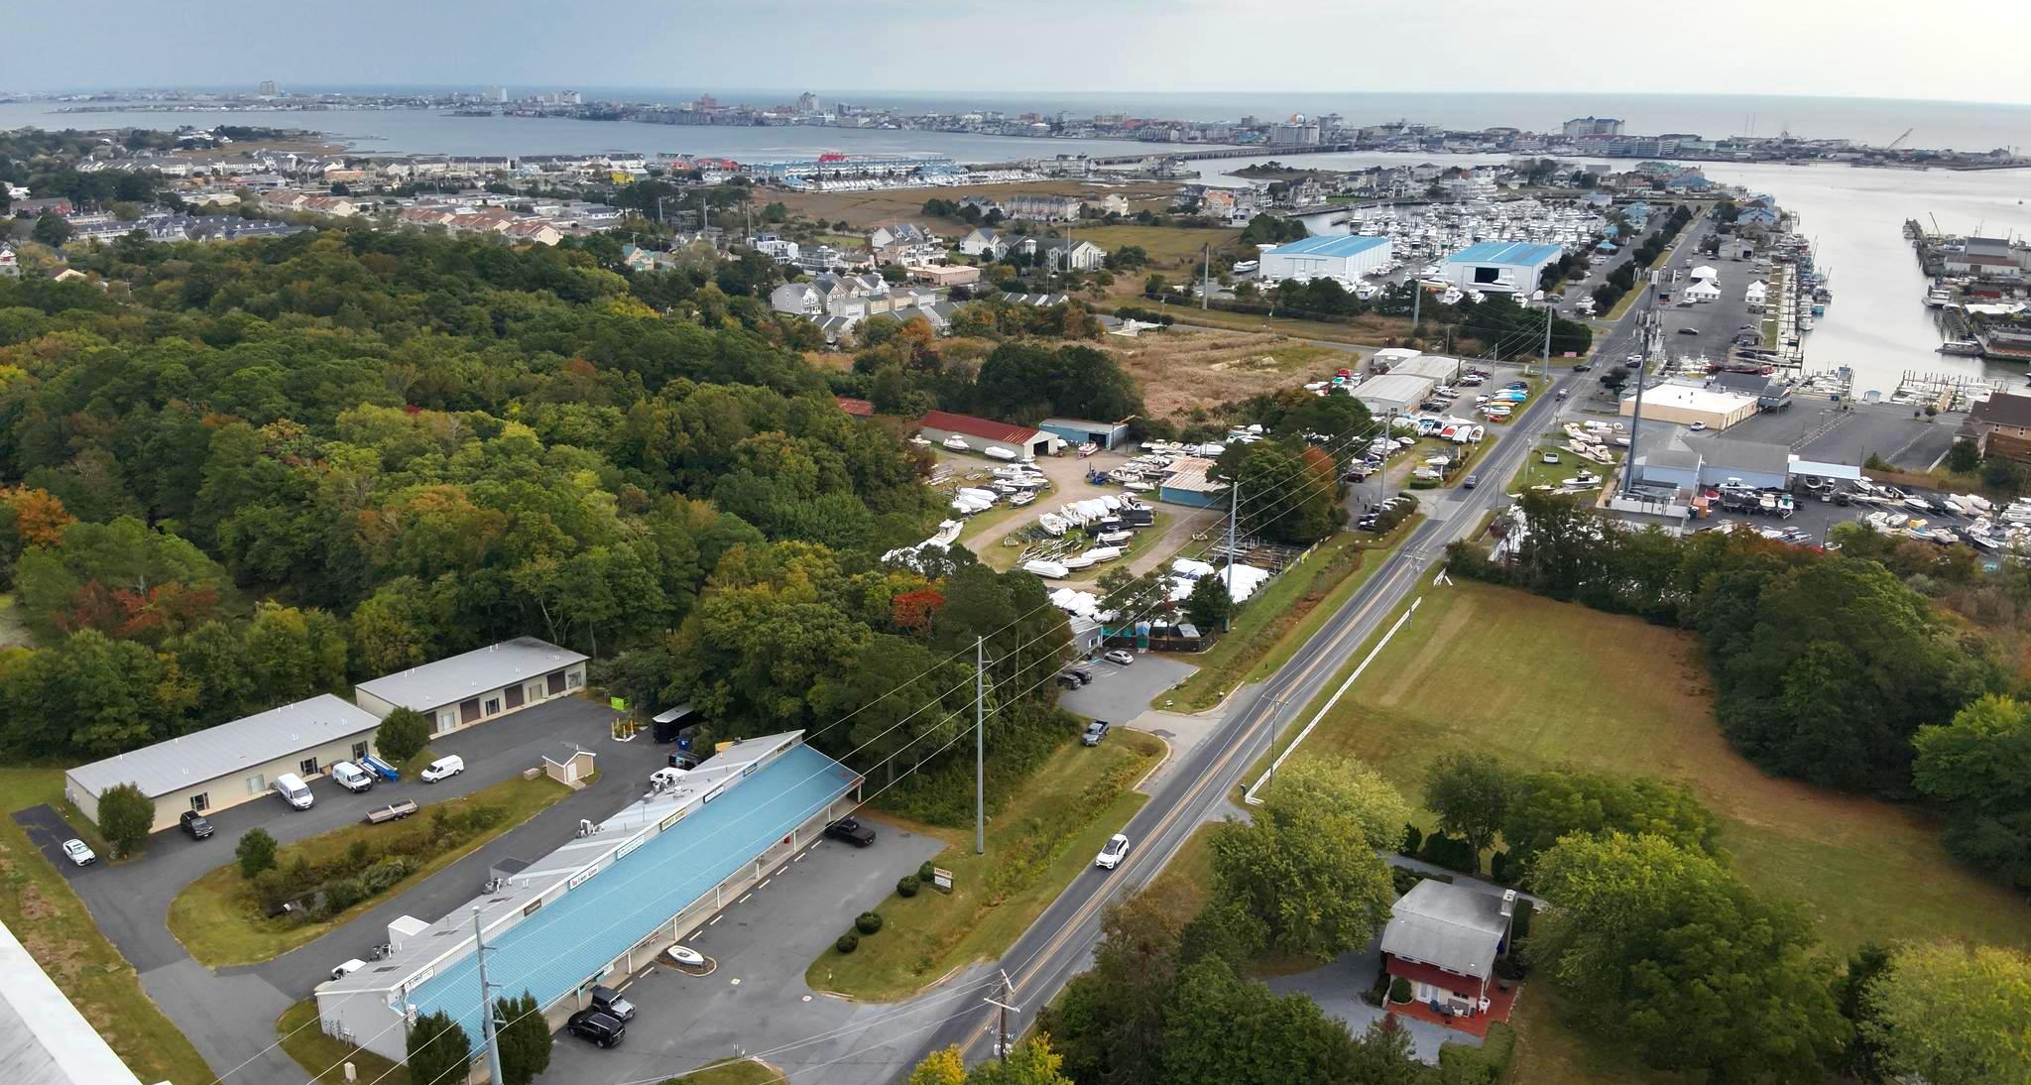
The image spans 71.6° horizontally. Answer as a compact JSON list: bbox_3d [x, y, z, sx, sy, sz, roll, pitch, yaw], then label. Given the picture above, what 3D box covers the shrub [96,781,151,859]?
[{"bbox_3d":[-98.290,30.740,155.200,5.900,8.600,5.900,10,20,27],"label":"shrub"}]

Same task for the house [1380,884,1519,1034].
[{"bbox_3d":[41.410,39.140,135.550,9.600,6.700,10.500,9,20,25],"label":"house"}]

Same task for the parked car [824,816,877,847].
[{"bbox_3d":[-17.866,31.446,152.661,5.500,1.820,1.950,9,20,26],"label":"parked car"}]

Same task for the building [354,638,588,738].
[{"bbox_3d":[-75.390,19.670,197.280,15.900,4.100,25.700,16,24,40],"label":"building"}]

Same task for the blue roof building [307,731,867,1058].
[{"bbox_3d":[-38.766,32.459,140.098,18.938,7.509,55.738,10,20,27],"label":"blue roof building"}]

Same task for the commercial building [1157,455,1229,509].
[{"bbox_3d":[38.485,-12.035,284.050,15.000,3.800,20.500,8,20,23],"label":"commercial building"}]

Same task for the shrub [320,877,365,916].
[{"bbox_3d":[-66.700,35.098,139.618,4.400,2.600,4.100,-9,20,-27],"label":"shrub"}]

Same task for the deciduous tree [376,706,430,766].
[{"bbox_3d":[-73.485,23.343,169.289,6.200,6.600,6.000,-8,20,-24],"label":"deciduous tree"}]

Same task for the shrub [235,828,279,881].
[{"bbox_3d":[-82.010,33.440,152.090,4.500,5.600,4.500,10,20,27],"label":"shrub"}]

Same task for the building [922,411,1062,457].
[{"bbox_3d":[-6.705,-24.878,319.866,32.283,5.821,11.117,14,23,37],"label":"building"}]

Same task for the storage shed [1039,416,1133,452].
[{"bbox_3d":[14.830,-25.099,323.082,18.800,4.400,9.300,7,19,20],"label":"storage shed"}]

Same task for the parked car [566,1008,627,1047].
[{"bbox_3d":[-38.130,43.700,127.690,4.750,1.720,1.920,10,20,27],"label":"parked car"}]

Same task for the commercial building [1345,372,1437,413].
[{"bbox_3d":[104.070,-41.110,388.720,15.300,4.500,31.000,10,20,27],"label":"commercial building"}]

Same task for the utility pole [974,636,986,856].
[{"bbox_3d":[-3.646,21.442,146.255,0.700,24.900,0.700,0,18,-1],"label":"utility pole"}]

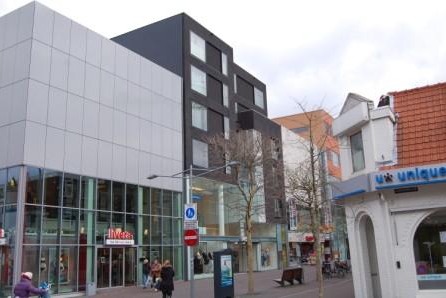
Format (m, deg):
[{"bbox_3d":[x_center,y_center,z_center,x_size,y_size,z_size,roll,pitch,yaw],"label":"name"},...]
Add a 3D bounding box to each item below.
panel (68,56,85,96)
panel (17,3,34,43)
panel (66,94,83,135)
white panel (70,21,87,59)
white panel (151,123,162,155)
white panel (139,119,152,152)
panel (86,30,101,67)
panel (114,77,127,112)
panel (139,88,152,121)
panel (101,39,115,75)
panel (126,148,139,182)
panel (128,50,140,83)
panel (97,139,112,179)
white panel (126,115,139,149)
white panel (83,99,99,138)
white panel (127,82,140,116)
[{"bbox_3d":[-9.620,-4.753,29.397,0.070,2.522,1.323,-10,-16,30],"label":"panel"},{"bbox_3d":[-10.560,-6.724,24.118,1.370,2.221,0.100,-9,-15,29],"label":"panel"},{"bbox_3d":[-8.357,-1.959,25.241,0.100,2.221,1.191,-9,-15,30],"label":"panel"},{"bbox_3d":[-9.707,-7.200,29.991,0.070,2.443,1.323,-10,-16,30],"label":"white panel"},{"bbox_3d":[-5.025,-0.731,33.662,0.100,2.417,1.280,-10,-16,30],"label":"white panel"},{"bbox_3d":[-5.233,-0.886,30.193,0.100,2.221,1.191,-9,-15,30],"label":"white panel"},{"bbox_3d":[-7.847,-6.068,27.240,0.100,2.221,1.191,-9,-15,30],"label":"panel"},{"bbox_3d":[-7.102,-3.794,31.120,0.100,2.454,1.280,-10,-16,30],"label":"panel"},{"bbox_3d":[-5.758,-3.324,33.247,0.100,2.454,1.280,-10,-16,30],"label":"panel"},{"bbox_3d":[-8.298,-6.705,32.240,0.070,2.443,1.323,-10,-16,30],"label":"panel"},{"bbox_3d":[-6.284,1.194,30.951,0.100,2.517,1.280,-10,-16,30],"label":"panel"},{"bbox_3d":[-6.516,-5.873,32.660,0.100,2.347,1.280,-10,-16,30],"label":"panel"},{"bbox_3d":[-8.031,0.762,30.428,0.070,2.616,1.323,-10,-16,30],"label":"panel"},{"bbox_3d":[-6.362,-1.203,31.531,0.100,2.417,1.280,-10,-16,30],"label":"white panel"},{"bbox_3d":[-8.366,-1.881,28.415,0.100,2.454,1.280,-10,-16,30],"label":"white panel"},{"bbox_3d":[-6.440,-3.555,32.100,0.100,2.425,1.280,-10,-16,30],"label":"white panel"}]

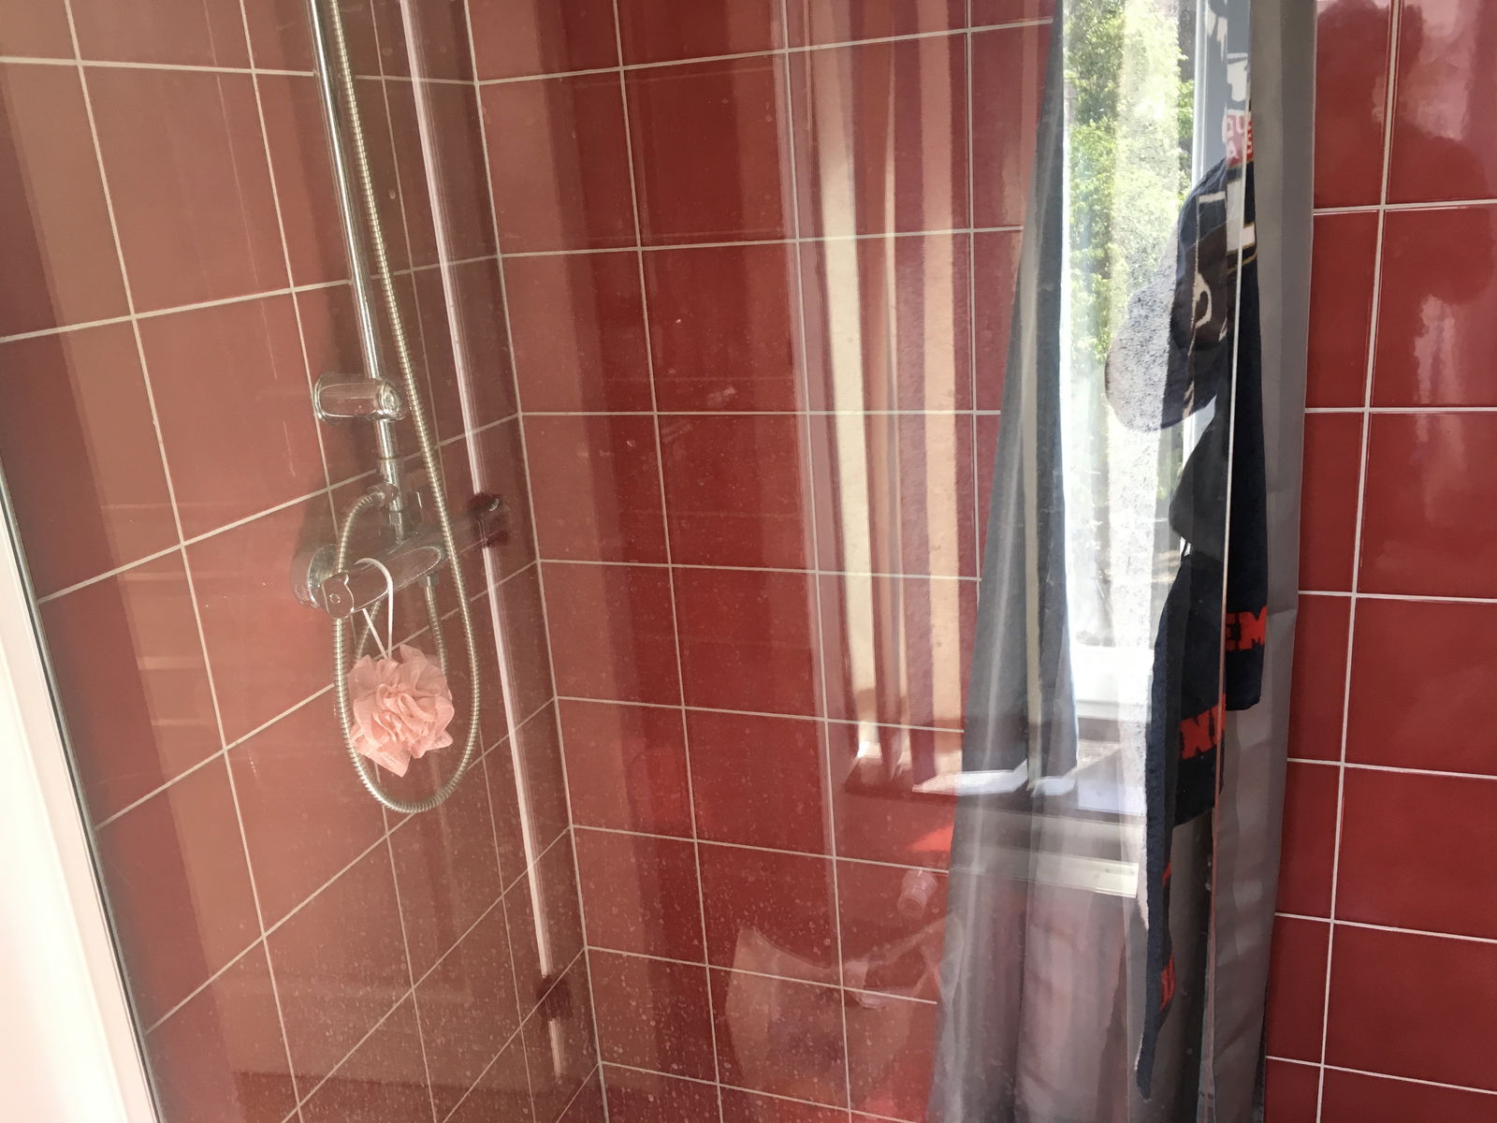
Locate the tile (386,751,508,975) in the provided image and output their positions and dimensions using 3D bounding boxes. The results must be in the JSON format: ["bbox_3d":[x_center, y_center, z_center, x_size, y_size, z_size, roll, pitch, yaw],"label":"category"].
[{"bbox_3d":[-0.367,0.374,1.528,0.010,0.198,0.198,2,18,21],"label":"tile"}]

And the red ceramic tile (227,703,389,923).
[{"bbox_3d":[-0.451,0.242,1.291,0.010,0.198,0.198,2,18,21],"label":"red ceramic tile"}]

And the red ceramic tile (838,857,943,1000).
[{"bbox_3d":[0.218,0.496,1.673,0.198,0.198,0.010,2,18,21],"label":"red ceramic tile"}]

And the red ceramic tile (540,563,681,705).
[{"bbox_3d":[-0.183,0.098,1.687,0.192,0.197,0.010,2,18,20],"label":"red ceramic tile"}]

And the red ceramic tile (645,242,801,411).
[{"bbox_3d":[-0.028,-0.278,1.508,0.198,0.198,0.010,2,18,21],"label":"red ceramic tile"}]

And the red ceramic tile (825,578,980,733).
[{"bbox_3d":[0.189,0.112,1.555,0.198,0.198,0.010,2,18,21],"label":"red ceramic tile"}]

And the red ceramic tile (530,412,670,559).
[{"bbox_3d":[-0.197,-0.093,1.625,0.192,0.197,0.009,2,18,20],"label":"red ceramic tile"}]

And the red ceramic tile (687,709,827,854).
[{"bbox_3d":[0.016,0.297,1.685,0.198,0.198,0.010,2,18,21],"label":"red ceramic tile"}]

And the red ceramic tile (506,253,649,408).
[{"bbox_3d":[-0.211,-0.283,1.567,0.192,0.197,0.009,2,18,20],"label":"red ceramic tile"}]

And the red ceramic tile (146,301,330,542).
[{"bbox_3d":[-0.477,-0.140,1.167,0.009,0.197,0.196,2,18,21],"label":"red ceramic tile"}]

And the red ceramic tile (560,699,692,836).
[{"bbox_3d":[-0.169,0.288,1.746,0.192,0.197,0.010,2,18,20],"label":"red ceramic tile"}]

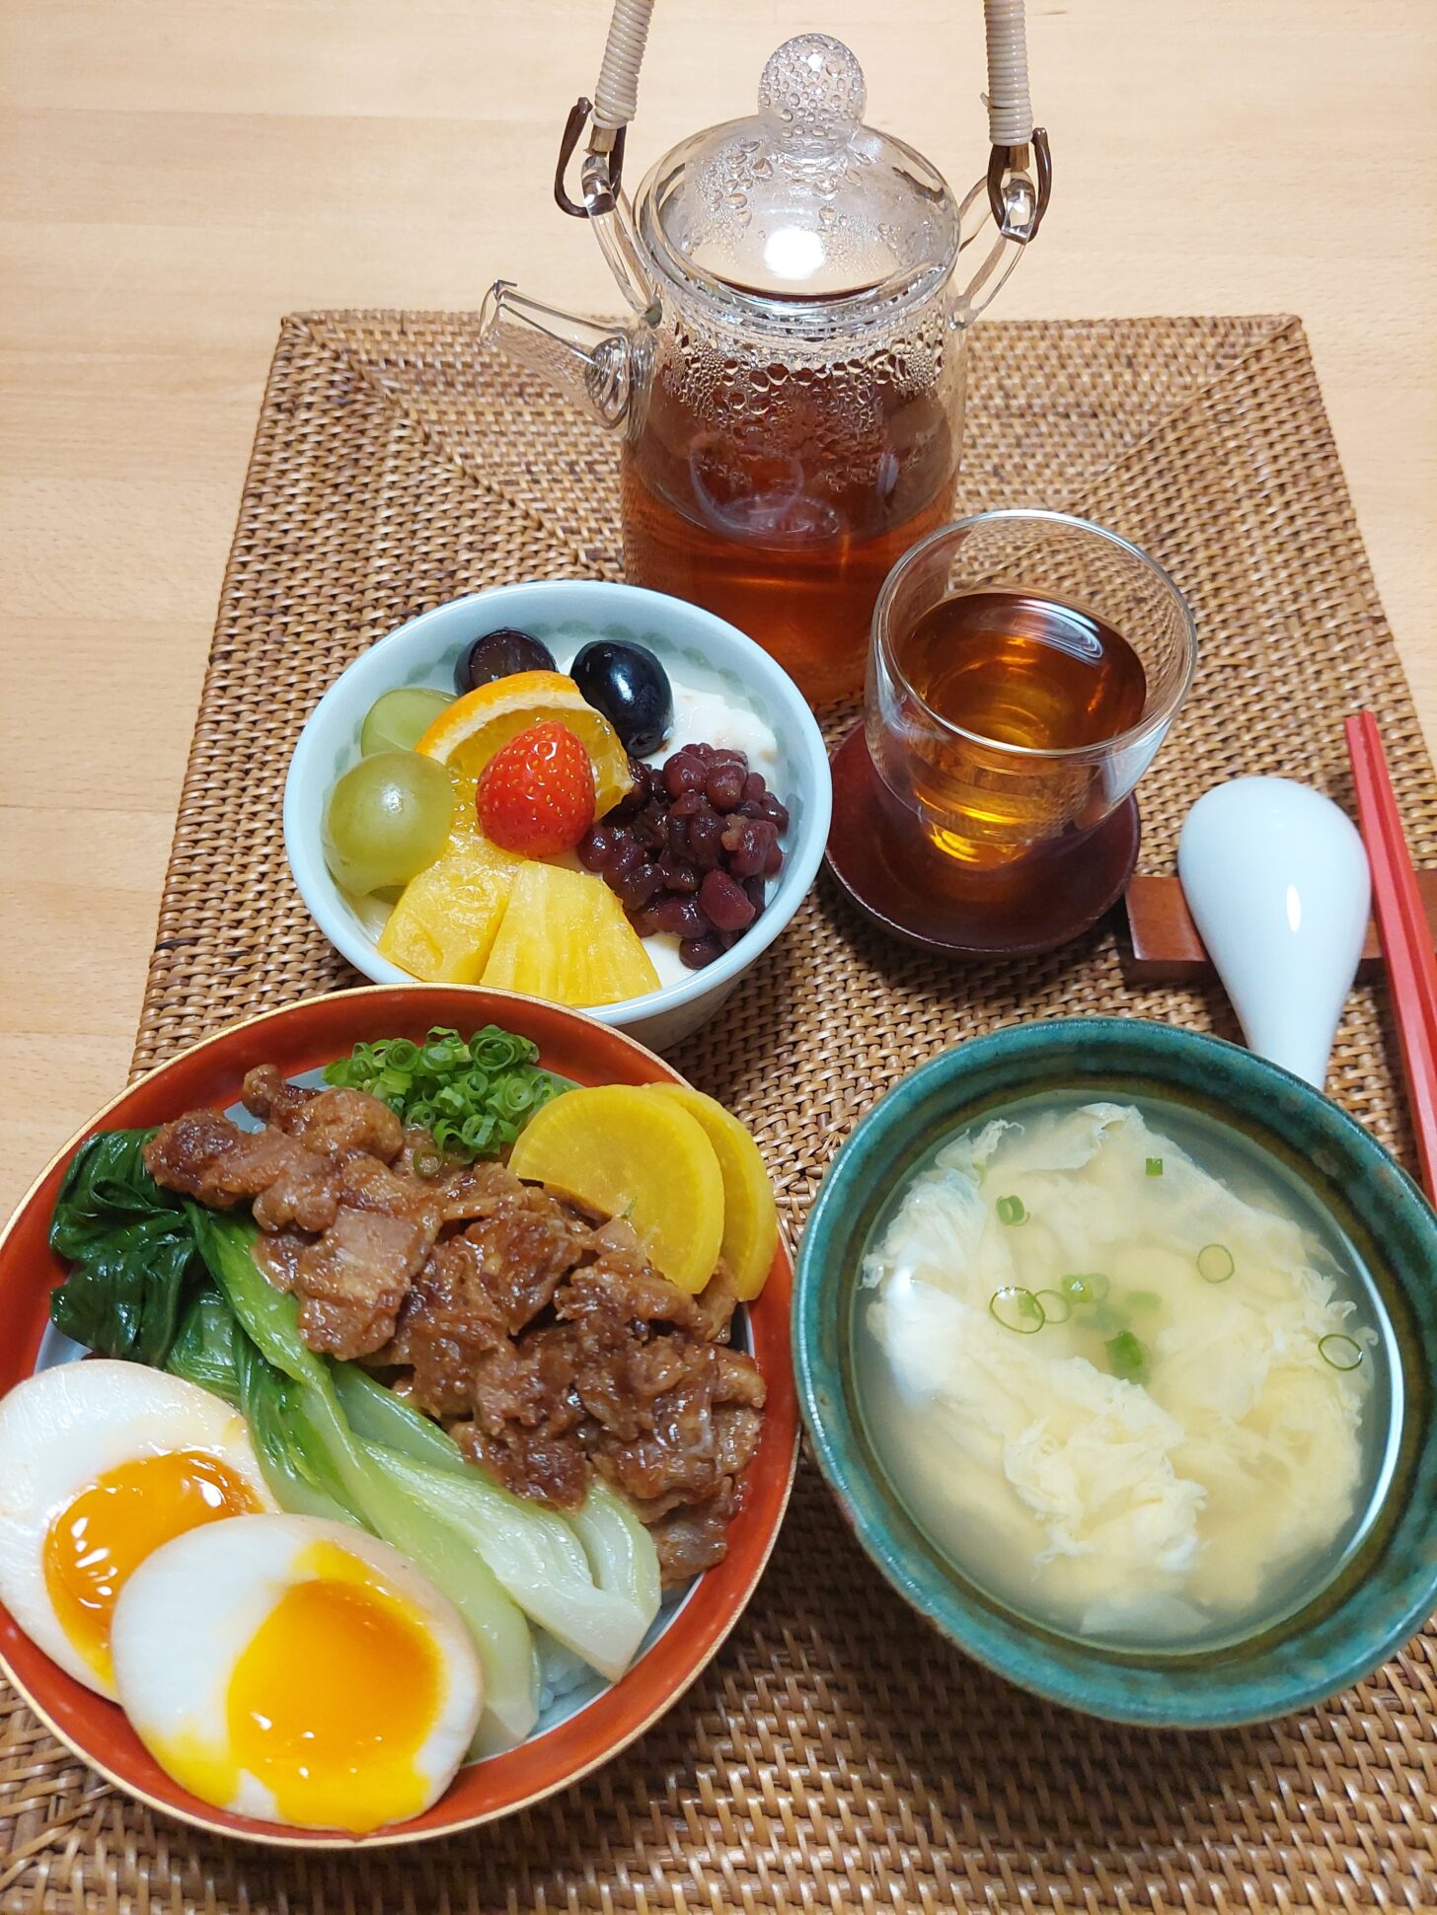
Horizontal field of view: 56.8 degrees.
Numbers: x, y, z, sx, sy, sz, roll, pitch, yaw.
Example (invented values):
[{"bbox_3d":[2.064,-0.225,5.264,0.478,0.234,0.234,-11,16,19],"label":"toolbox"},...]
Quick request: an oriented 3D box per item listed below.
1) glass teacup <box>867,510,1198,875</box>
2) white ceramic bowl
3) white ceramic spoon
[{"bbox_3d":[0.068,-0.053,0.318,0.069,0.076,0.069,0,62,0],"label":"glass teacup"},{"bbox_3d":[-0.036,-0.025,0.327,0.123,0.059,0.123,0,62,0],"label":"white ceramic bowl"},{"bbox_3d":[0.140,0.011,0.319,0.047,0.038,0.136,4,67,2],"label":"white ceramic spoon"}]

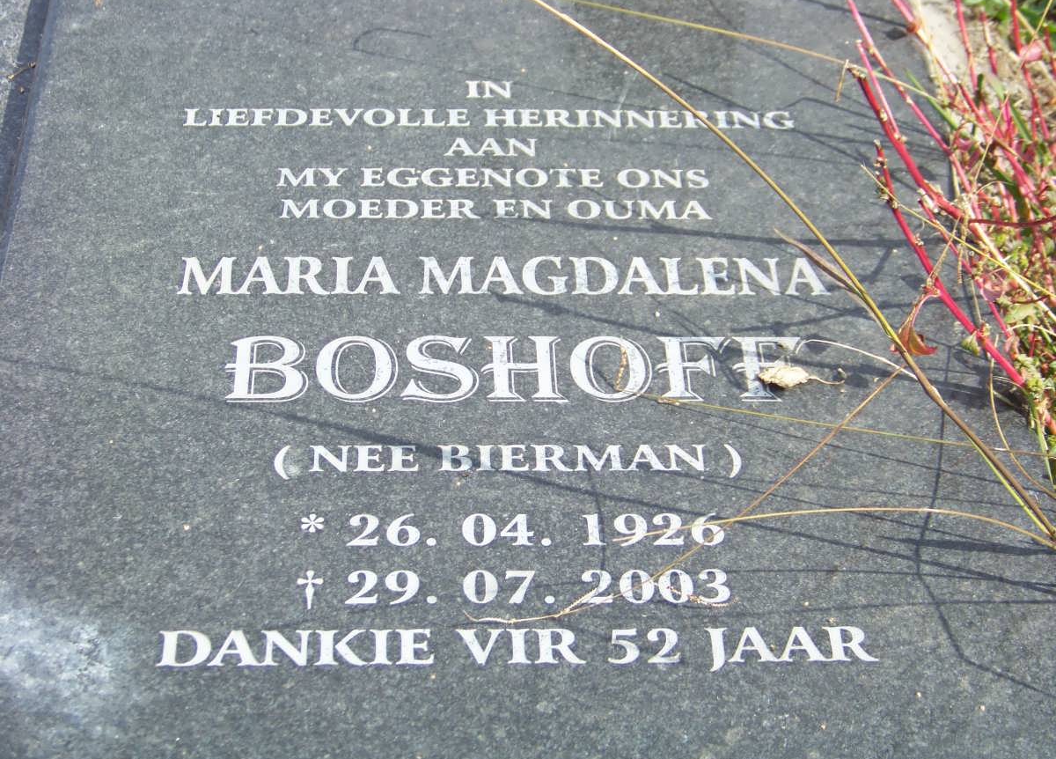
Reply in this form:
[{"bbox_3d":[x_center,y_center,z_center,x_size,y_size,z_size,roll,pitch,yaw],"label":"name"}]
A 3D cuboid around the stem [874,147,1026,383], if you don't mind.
[{"bbox_3d":[0.262,-0.069,1.336,0.024,0.201,0.018,-27,29,20],"label":"stem"}]

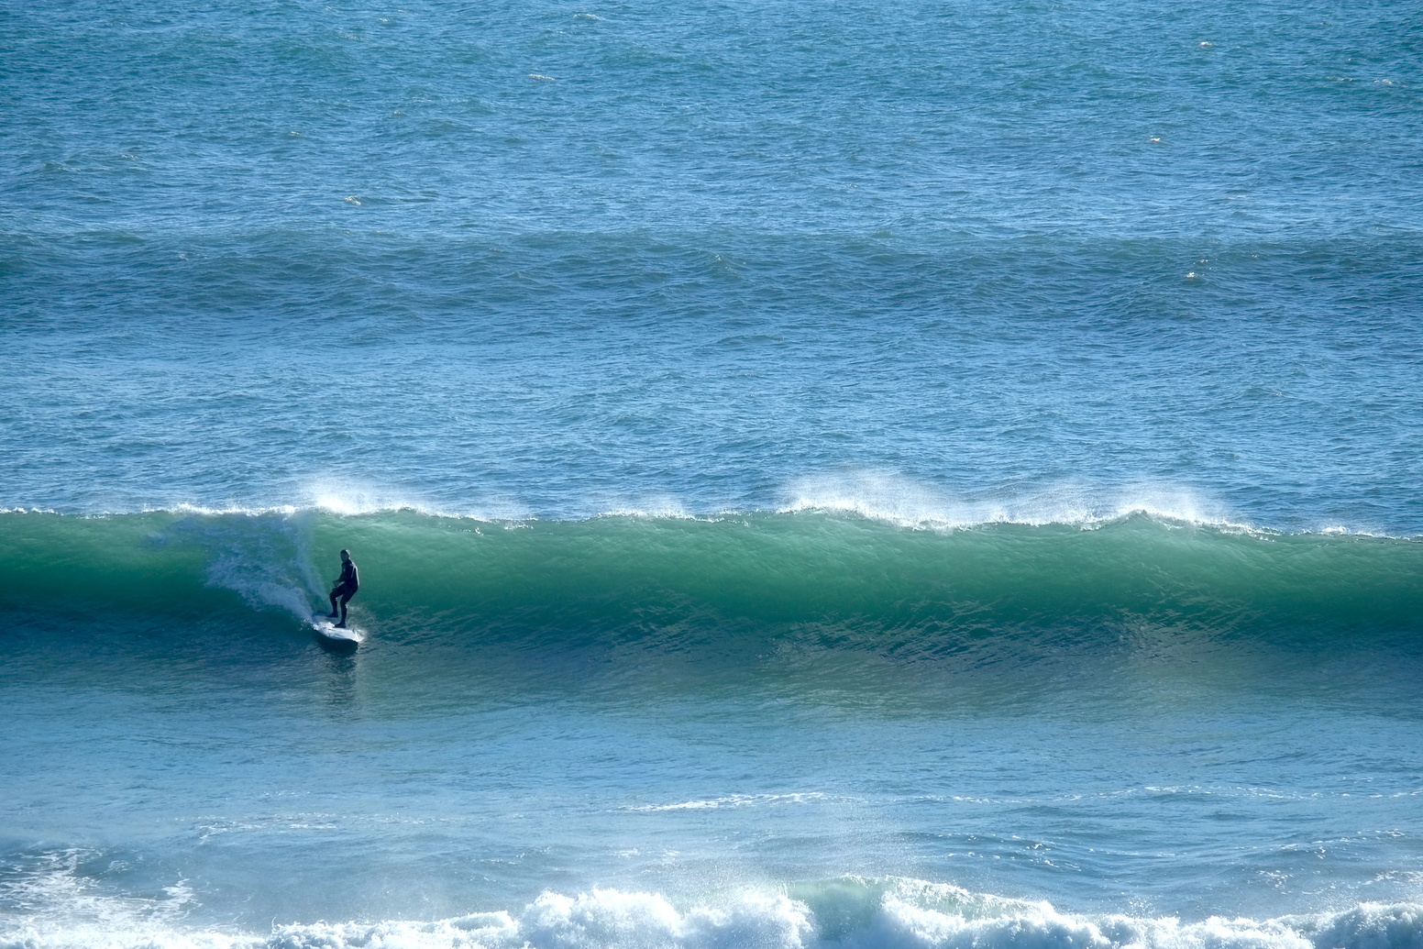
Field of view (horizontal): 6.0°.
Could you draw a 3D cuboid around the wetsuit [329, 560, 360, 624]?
[{"bbox_3d":[-7.621,2.432,283.000,0.550,1.310,0.660,-4,8,-32],"label":"wetsuit"}]

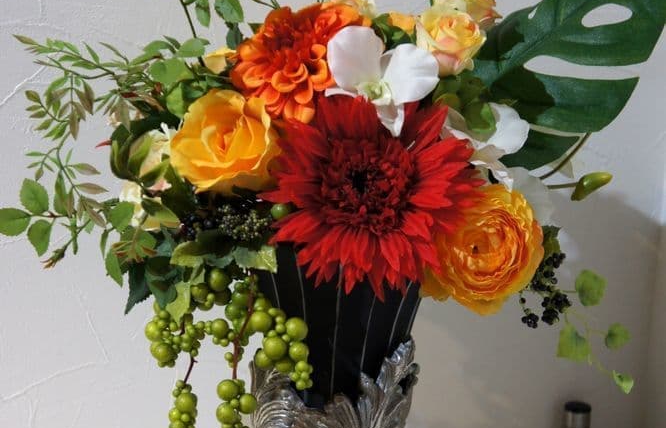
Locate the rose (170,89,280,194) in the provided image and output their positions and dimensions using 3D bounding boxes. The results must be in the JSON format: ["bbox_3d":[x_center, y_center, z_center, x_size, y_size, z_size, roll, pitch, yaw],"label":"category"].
[{"bbox_3d":[-0.061,-0.041,0.960,0.060,0.058,0.046,7,-10,13],"label":"rose"}]

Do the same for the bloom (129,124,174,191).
[{"bbox_3d":[-0.107,-0.033,1.000,0.034,0.042,0.034,11,-7,26],"label":"bloom"}]

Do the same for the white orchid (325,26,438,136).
[{"bbox_3d":[0.027,-0.073,0.940,0.063,0.061,0.030,3,-6,0],"label":"white orchid"}]

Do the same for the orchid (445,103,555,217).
[{"bbox_3d":[0.094,-0.030,0.983,0.065,0.068,0.038,-7,-8,-32],"label":"orchid"}]

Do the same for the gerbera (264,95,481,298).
[{"bbox_3d":[0.023,-0.010,0.950,0.122,0.116,0.045,4,-4,3],"label":"gerbera"}]

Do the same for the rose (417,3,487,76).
[{"bbox_3d":[0.070,-0.103,0.993,0.041,0.040,0.040,1,60,-6],"label":"rose"}]

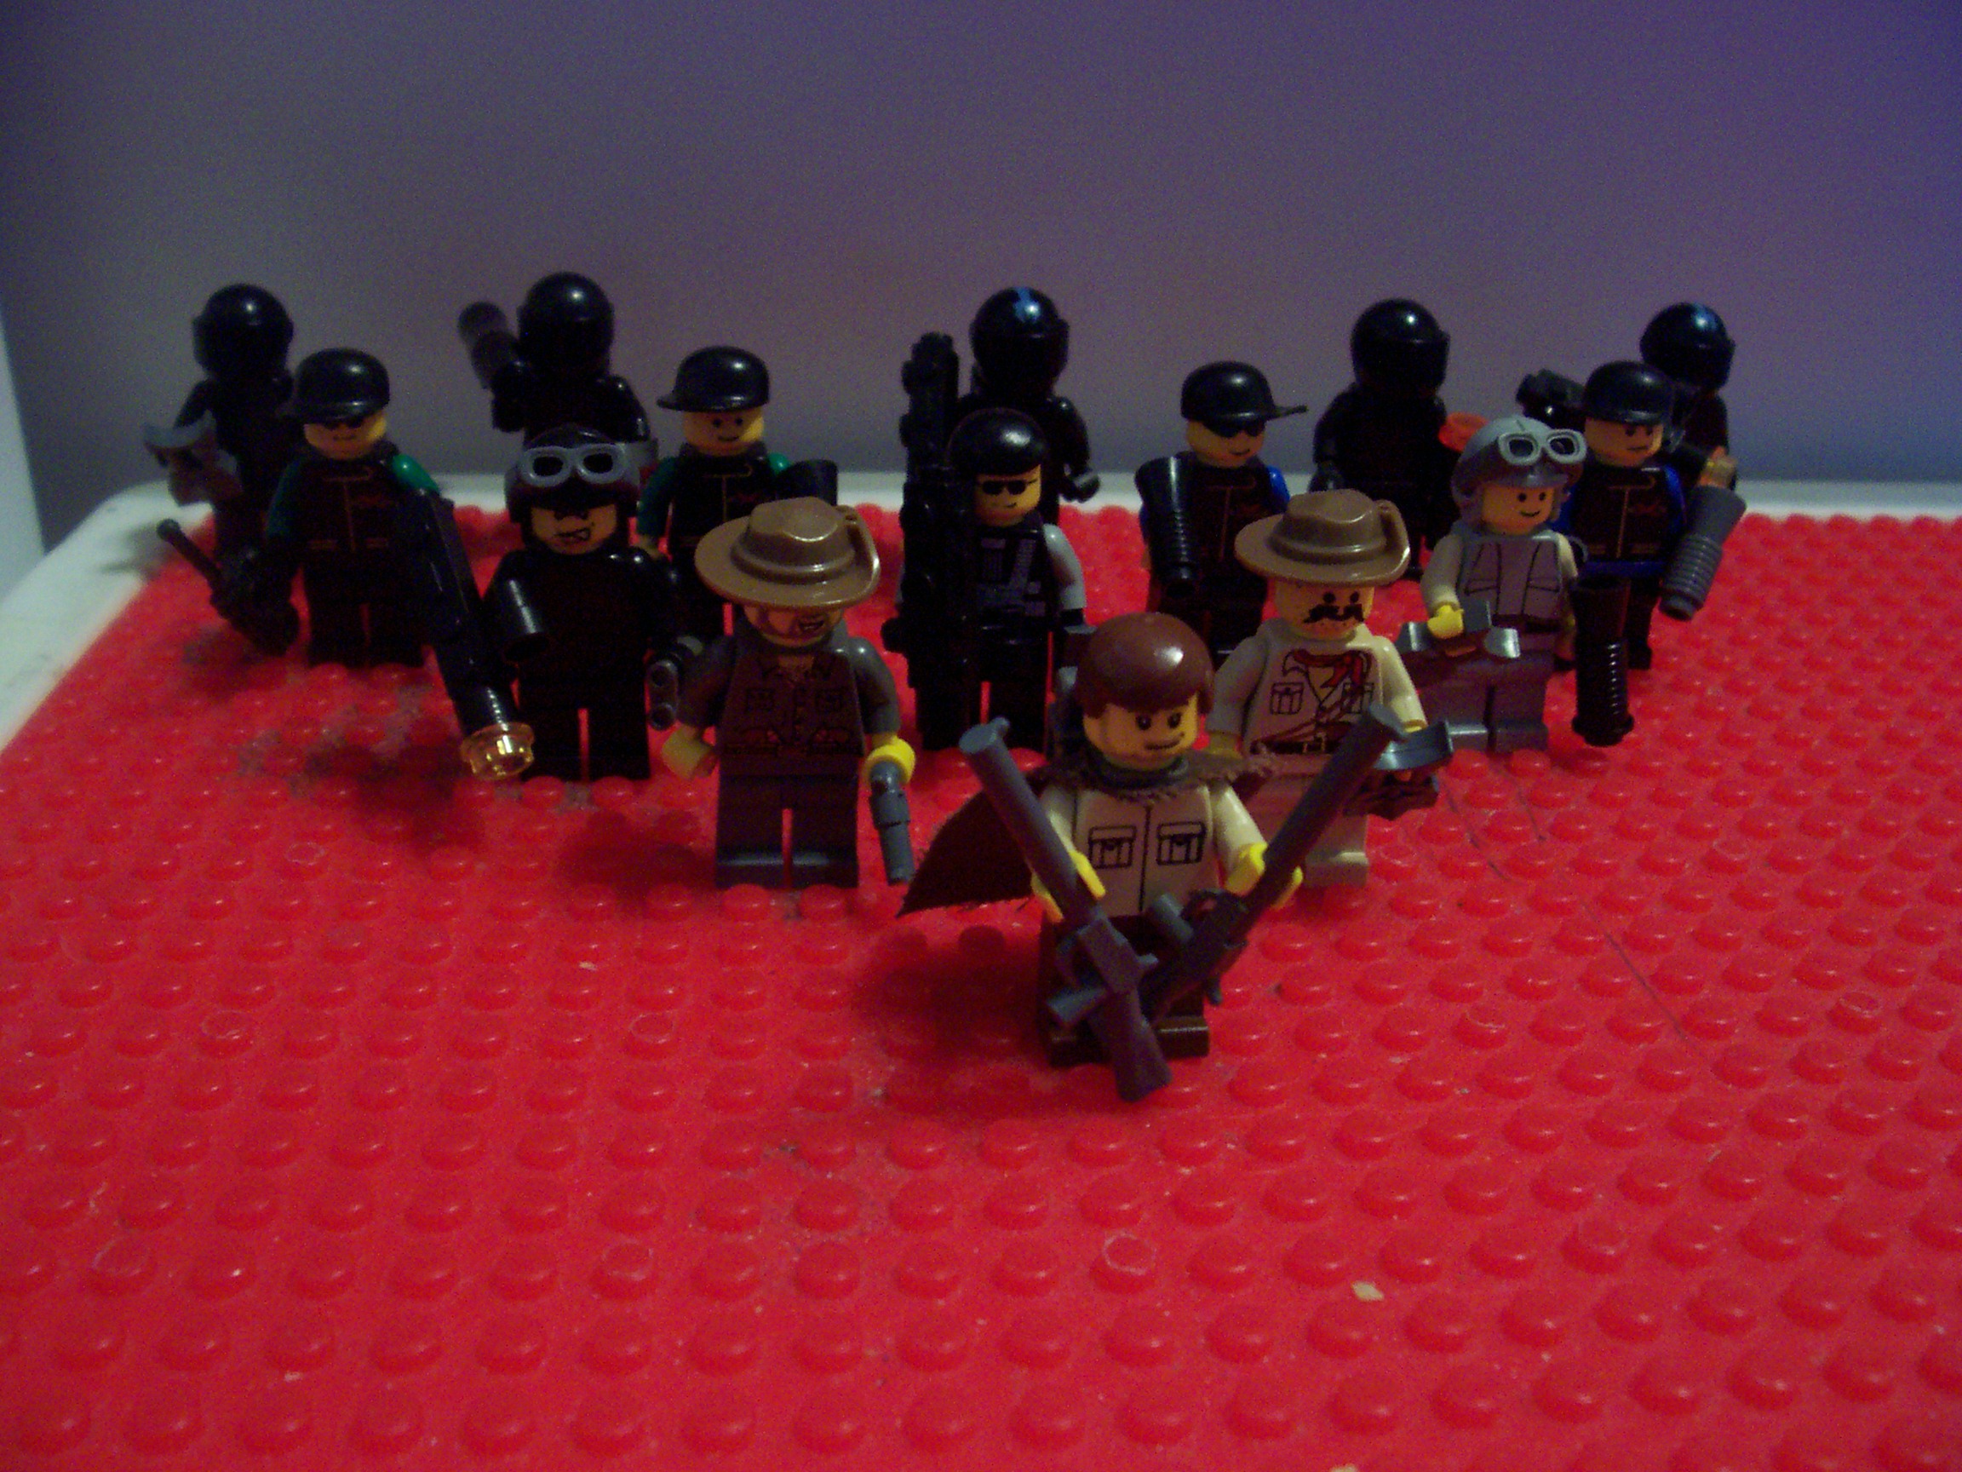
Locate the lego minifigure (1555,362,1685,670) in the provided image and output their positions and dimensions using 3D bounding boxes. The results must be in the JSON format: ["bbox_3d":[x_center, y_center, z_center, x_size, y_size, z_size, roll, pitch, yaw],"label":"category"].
[{"bbox_3d":[0.086,-0.028,0.259,0.022,0.043,0.015,0,27,-5],"label":"lego minifigure"}]

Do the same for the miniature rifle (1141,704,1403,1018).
[{"bbox_3d":[0.023,0.012,0.164,0.012,0.038,0.005,29,21,-18],"label":"miniature rifle"}]

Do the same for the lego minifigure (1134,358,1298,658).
[{"bbox_3d":[0.031,-0.028,0.253,0.025,0.042,0.018,0,27,-5],"label":"lego minifigure"}]

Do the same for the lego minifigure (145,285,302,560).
[{"bbox_3d":[-0.103,-0.043,0.270,0.024,0.043,0.015,0,27,-5],"label":"lego minifigure"}]

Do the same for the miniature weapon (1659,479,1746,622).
[{"bbox_3d":[0.094,-0.024,0.252,0.007,0.009,0.018,20,73,30],"label":"miniature weapon"}]

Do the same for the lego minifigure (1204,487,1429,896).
[{"bbox_3d":[0.036,-0.005,0.204,0.024,0.044,0.020,0,27,-5],"label":"lego minifigure"}]

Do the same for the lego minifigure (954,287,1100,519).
[{"bbox_3d":[0.005,-0.044,0.280,0.022,0.043,0.015,0,27,-5],"label":"lego minifigure"}]

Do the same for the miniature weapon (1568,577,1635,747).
[{"bbox_3d":[0.074,-0.009,0.230,0.008,0.021,0.010,-6,8,-24],"label":"miniature weapon"}]

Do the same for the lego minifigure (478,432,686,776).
[{"bbox_3d":[-0.045,-0.014,0.218,0.023,0.042,0.018,0,27,-5],"label":"lego minifigure"}]

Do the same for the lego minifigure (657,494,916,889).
[{"bbox_3d":[-0.020,-0.004,0.200,0.026,0.043,0.020,0,27,-5],"label":"lego minifigure"}]

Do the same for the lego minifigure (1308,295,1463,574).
[{"bbox_3d":[0.059,-0.043,0.285,0.022,0.043,0.015,0,27,-5],"label":"lego minifigure"}]

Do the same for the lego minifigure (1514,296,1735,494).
[{"bbox_3d":[0.100,-0.046,0.296,0.037,0.043,0.018,0,27,-5],"label":"lego minifigure"}]

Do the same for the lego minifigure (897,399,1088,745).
[{"bbox_3d":[0.001,-0.018,0.229,0.024,0.042,0.015,0,27,-5],"label":"lego minifigure"}]

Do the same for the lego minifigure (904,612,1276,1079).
[{"bbox_3d":[0.011,0.010,0.174,0.035,0.044,0.020,0,27,-5],"label":"lego minifigure"}]

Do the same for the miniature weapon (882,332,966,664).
[{"bbox_3d":[-0.006,-0.025,0.214,0.009,0.042,0.008,0,27,-5],"label":"miniature weapon"}]

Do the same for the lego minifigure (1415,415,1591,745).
[{"bbox_3d":[0.063,-0.018,0.235,0.024,0.043,0.018,0,27,-5],"label":"lego minifigure"}]

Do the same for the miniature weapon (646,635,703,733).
[{"bbox_3d":[-0.034,-0.006,0.210,0.004,0.009,0.011,5,27,4],"label":"miniature weapon"}]

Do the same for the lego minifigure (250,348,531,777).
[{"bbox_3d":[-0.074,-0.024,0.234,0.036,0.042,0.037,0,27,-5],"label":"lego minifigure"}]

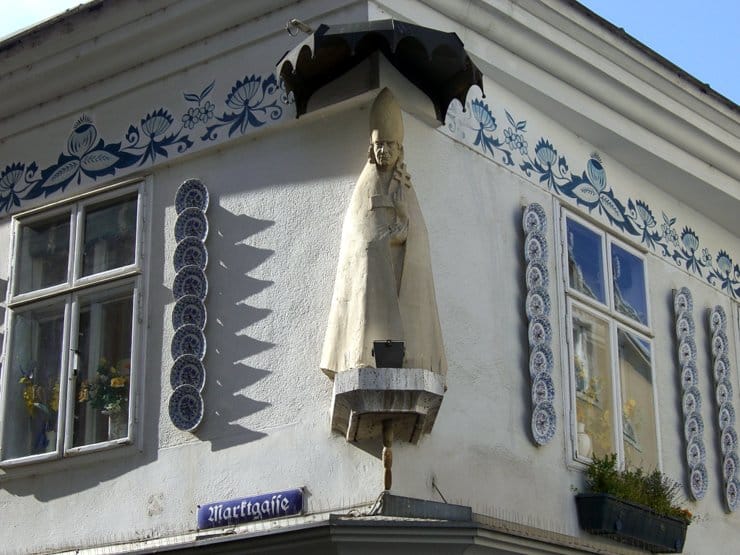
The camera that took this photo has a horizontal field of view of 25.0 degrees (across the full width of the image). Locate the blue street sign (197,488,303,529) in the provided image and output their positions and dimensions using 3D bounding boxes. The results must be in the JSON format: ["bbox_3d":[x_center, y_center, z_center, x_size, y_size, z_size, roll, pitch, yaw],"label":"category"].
[{"bbox_3d":[-0.619,1.192,8.565,0.684,0.130,0.025,-14,-23,33],"label":"blue street sign"}]

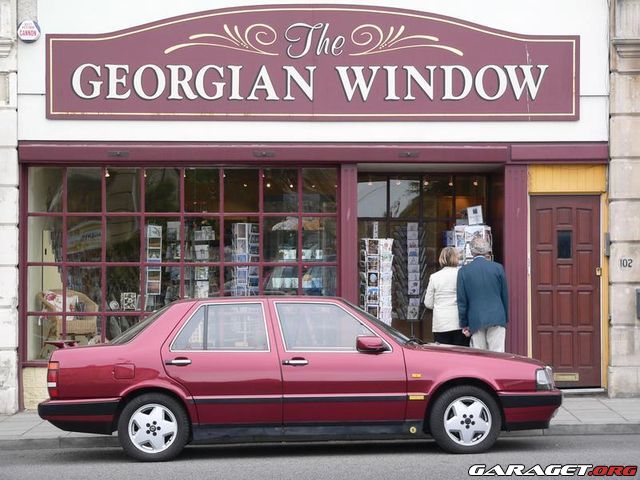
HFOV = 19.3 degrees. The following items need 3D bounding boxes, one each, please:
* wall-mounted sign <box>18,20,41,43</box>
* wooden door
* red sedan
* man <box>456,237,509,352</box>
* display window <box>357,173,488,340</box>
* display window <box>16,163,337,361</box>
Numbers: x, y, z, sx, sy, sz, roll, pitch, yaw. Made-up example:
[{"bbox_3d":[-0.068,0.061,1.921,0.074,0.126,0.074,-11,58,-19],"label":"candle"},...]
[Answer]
[{"bbox_3d":[-3.073,-2.206,19.950,0.233,0.233,0.080,0,-1,0],"label":"wall-mounted sign"},{"bbox_3d":[2.630,0.557,20.200,0.761,2.062,0.060,0,-1,0],"label":"wooden door"},{"bbox_3d":[-0.191,1.162,16.759,4.590,1.380,1.770,-1,-1,0],"label":"red sedan"},{"bbox_3d":[1.672,0.849,19.400,0.560,1.750,0.420,0,-1,0],"label":"man"},{"bbox_3d":[1.174,0.205,21.500,1.516,1.950,0.100,0,-1,0],"label":"display window"},{"bbox_3d":[-1.476,0.250,20.100,3.347,2.068,0.120,0,-1,0],"label":"display window"}]

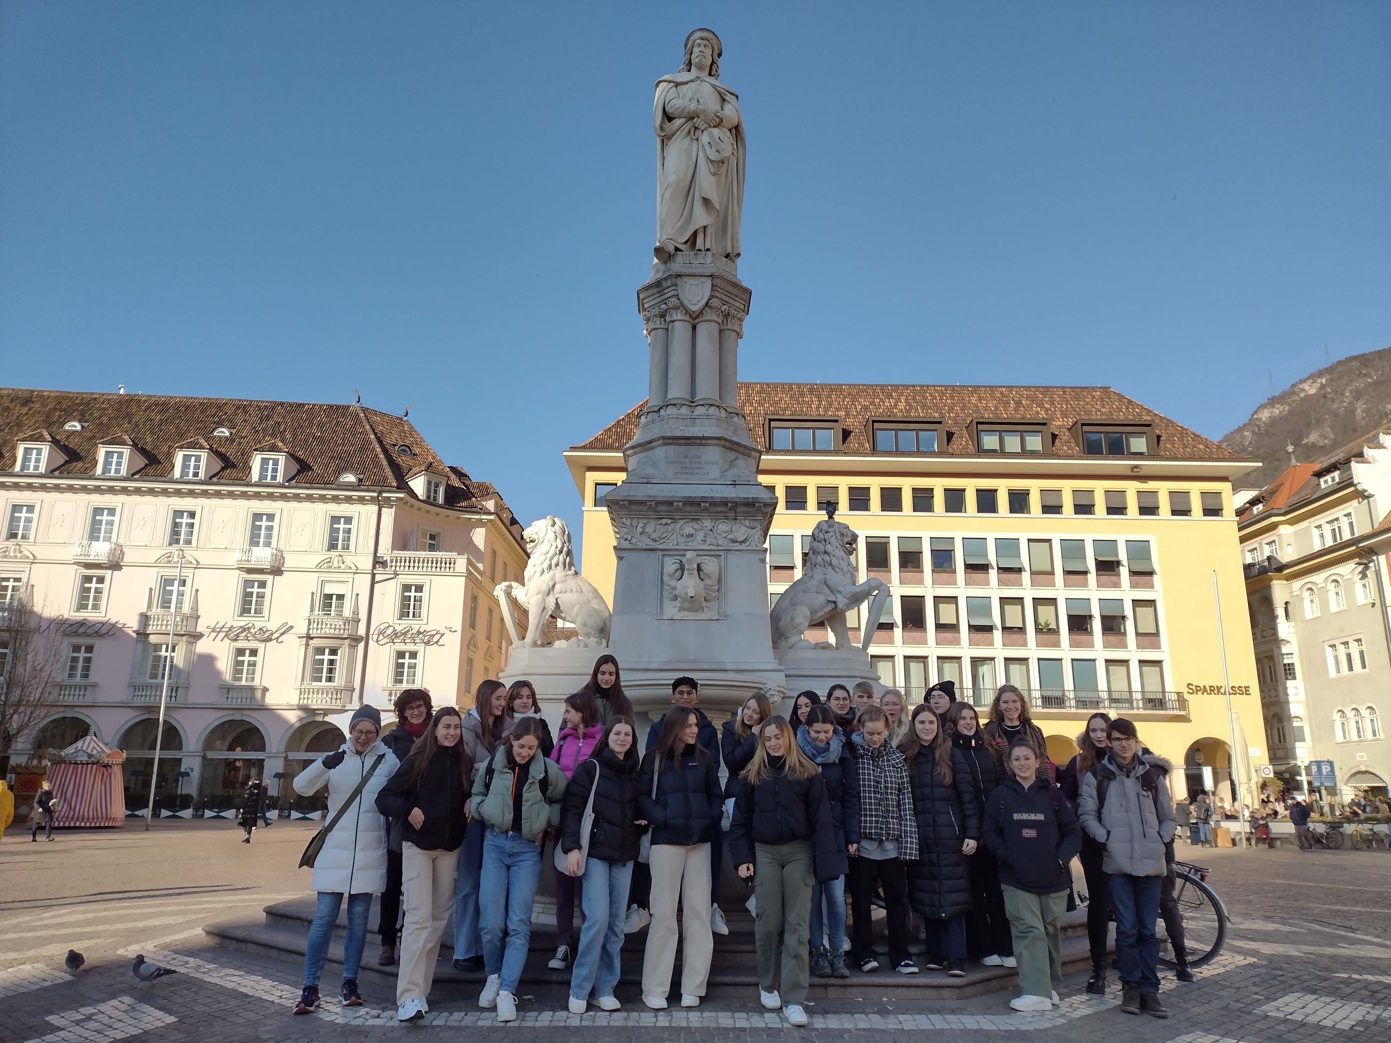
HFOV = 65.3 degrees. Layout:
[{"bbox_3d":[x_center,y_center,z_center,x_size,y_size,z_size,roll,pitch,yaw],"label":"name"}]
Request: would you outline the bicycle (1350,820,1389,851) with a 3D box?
[{"bbox_3d":[23.928,11.144,38.500,1.700,1.000,0.580,5,-16,-14],"label":"bicycle"}]

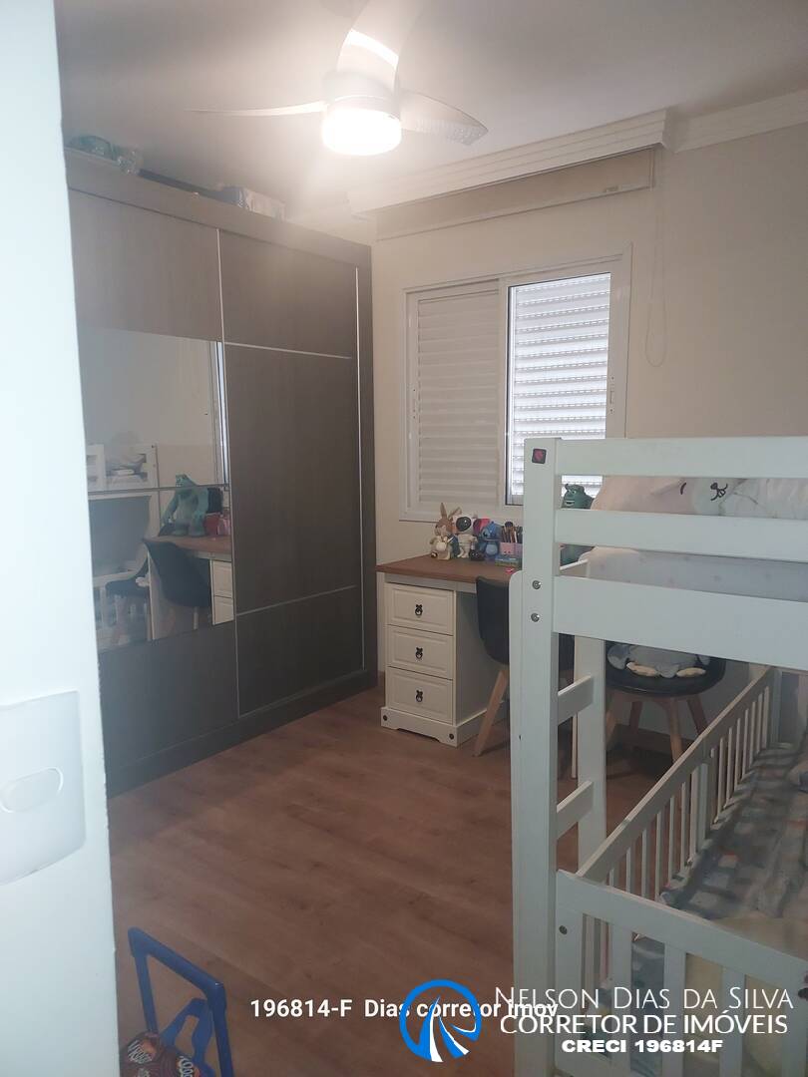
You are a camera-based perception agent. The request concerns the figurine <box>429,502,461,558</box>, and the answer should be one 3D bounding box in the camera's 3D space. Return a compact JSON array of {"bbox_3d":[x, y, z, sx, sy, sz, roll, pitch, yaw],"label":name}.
[{"bbox_3d":[0.199,-0.036,4.196,0.140,0.265,0.115,4,8,33],"label":"figurine"}]

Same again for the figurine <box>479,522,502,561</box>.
[{"bbox_3d":[0.402,0.016,4.063,0.115,0.190,0.100,3,8,28],"label":"figurine"}]

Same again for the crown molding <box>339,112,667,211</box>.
[{"bbox_3d":[0.426,-1.613,3.853,1.560,0.140,0.160,4,9,36],"label":"crown molding"}]

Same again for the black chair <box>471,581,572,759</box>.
[{"bbox_3d":[0.587,0.513,3.676,0.470,0.790,0.520,4,9,36],"label":"black chair"}]

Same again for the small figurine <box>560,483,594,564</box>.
[{"bbox_3d":[0.727,-0.032,3.662,0.270,0.370,0.200,6,9,42],"label":"small figurine"}]

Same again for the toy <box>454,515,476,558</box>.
[{"bbox_3d":[0.288,-0.009,4.164,0.105,0.215,0.090,2,8,24],"label":"toy"}]

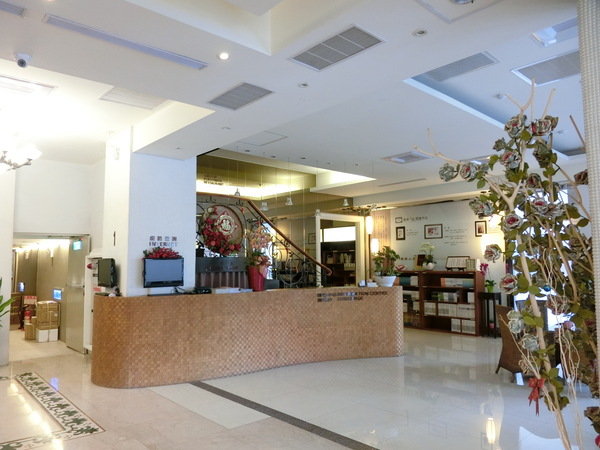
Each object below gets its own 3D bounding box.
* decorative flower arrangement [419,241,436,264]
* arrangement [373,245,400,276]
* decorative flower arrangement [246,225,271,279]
[{"bbox_3d":[2.840,0.695,9.650,0.340,0.580,0.380,4,-6,-44],"label":"decorative flower arrangement"},{"bbox_3d":[1.421,0.583,7.120,0.450,0.540,0.430,-1,-5,11],"label":"arrangement"},{"bbox_3d":[-0.598,0.371,6.350,0.380,0.740,0.360,-1,-4,0],"label":"decorative flower arrangement"}]

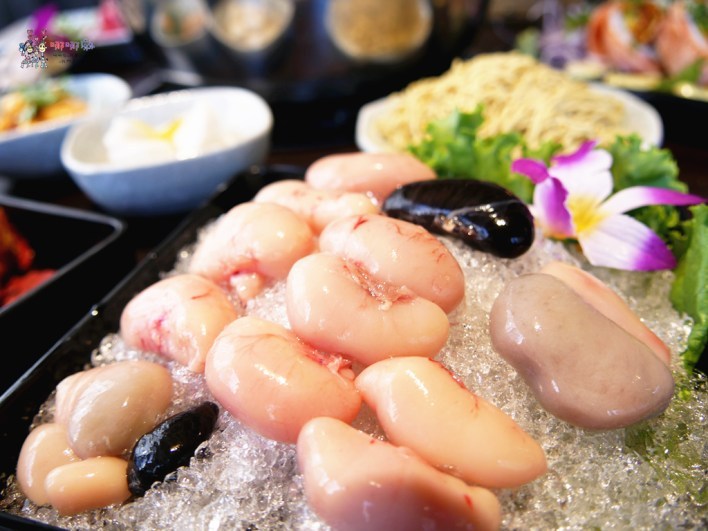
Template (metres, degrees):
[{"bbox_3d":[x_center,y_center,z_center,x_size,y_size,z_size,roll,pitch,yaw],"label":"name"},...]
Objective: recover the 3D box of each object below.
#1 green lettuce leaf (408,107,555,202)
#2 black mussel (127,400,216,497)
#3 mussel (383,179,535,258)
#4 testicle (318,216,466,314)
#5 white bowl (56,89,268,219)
[{"bbox_3d":[0.051,-0.044,0.227,0.062,0.044,0.038,-1,34,0],"label":"green lettuce leaf"},{"bbox_3d":[-0.047,0.048,0.149,0.017,0.016,0.033,17,38,24],"label":"black mussel"},{"bbox_3d":[0.038,-0.017,0.209,0.056,0.024,0.027,16,37,23],"label":"mussel"},{"bbox_3d":[0.012,0.000,0.190,0.052,0.031,0.033,19,39,27],"label":"testicle"},{"bbox_3d":[-0.101,-0.060,0.326,0.112,0.045,0.110,-16,37,-21],"label":"white bowl"}]

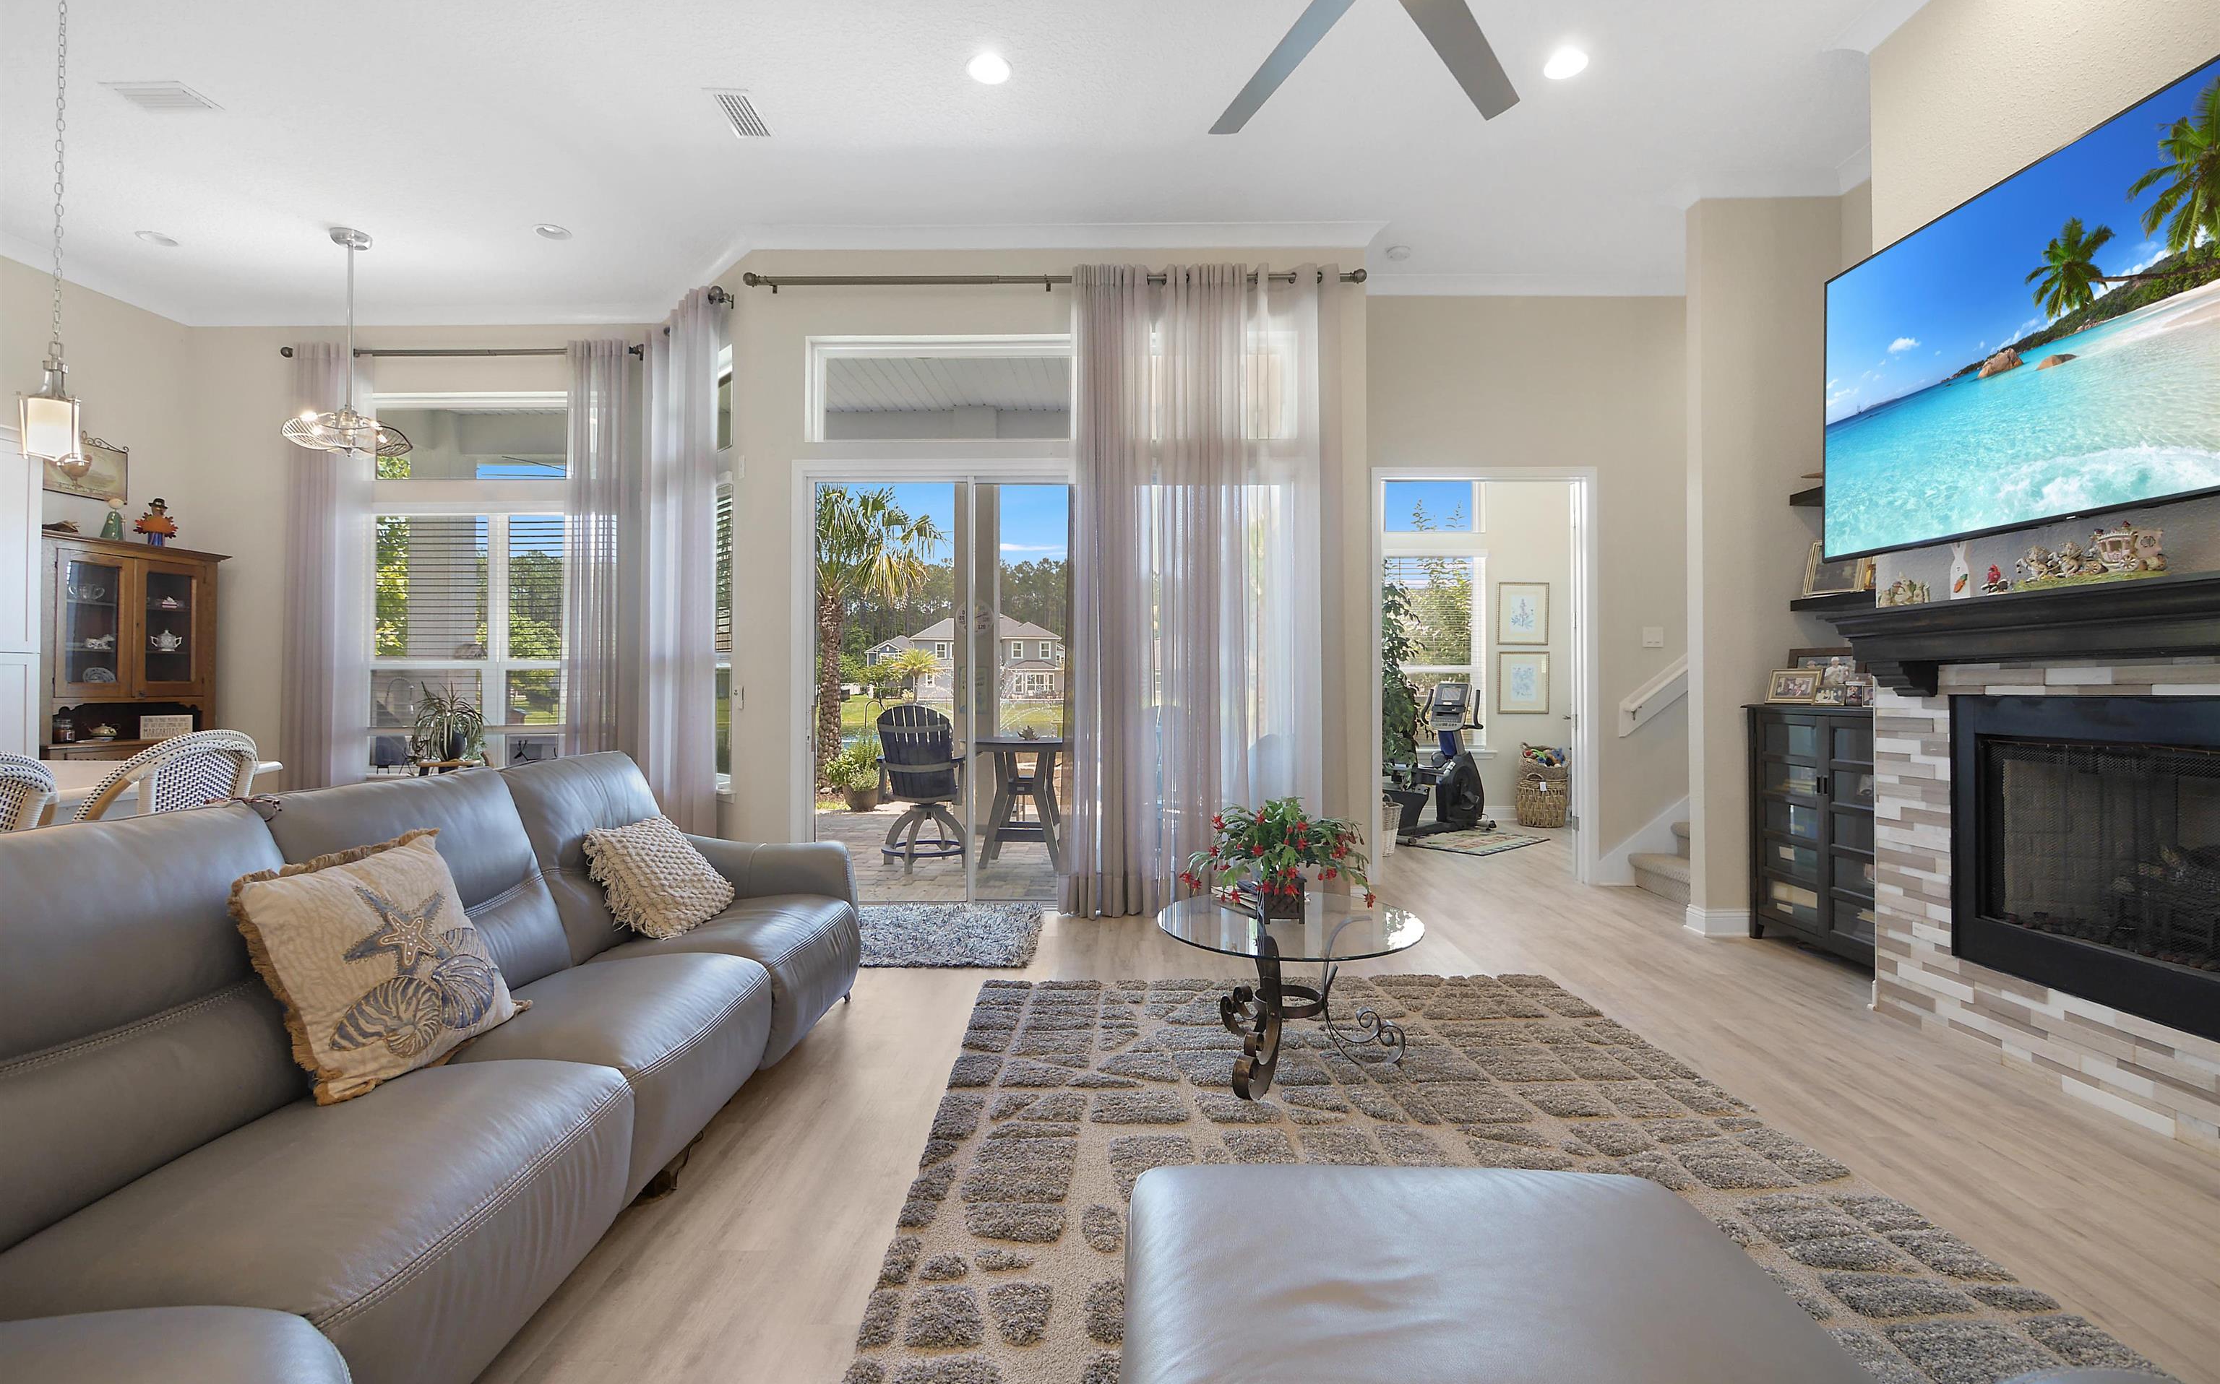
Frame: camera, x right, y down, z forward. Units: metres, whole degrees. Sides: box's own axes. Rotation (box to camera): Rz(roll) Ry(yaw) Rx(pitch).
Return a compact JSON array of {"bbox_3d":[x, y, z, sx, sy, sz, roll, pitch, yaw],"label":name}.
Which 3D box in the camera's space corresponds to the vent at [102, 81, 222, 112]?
[{"bbox_3d":[-3.981,-2.502,3.776,0.345,0.020,0.195,0,0,1],"label":"vent"}]

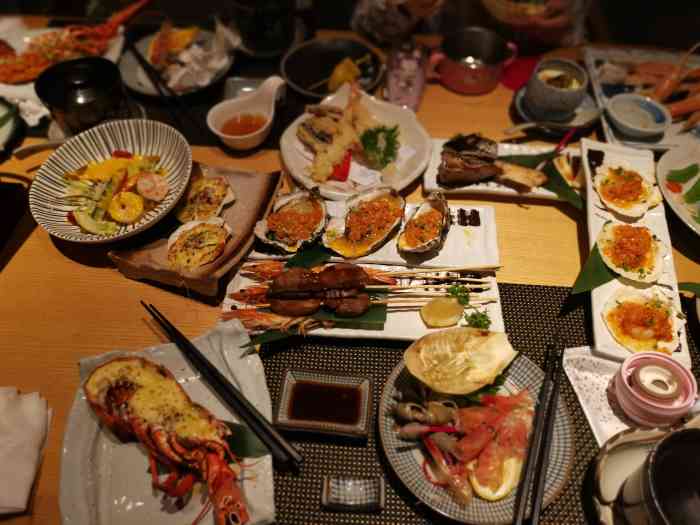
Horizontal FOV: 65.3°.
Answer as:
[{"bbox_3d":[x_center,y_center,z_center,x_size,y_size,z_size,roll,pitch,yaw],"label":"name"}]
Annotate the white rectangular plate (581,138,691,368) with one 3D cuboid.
[{"bbox_3d":[0.320,-0.023,0.640,0.094,0.025,0.332,11,53,8],"label":"white rectangular plate"}]

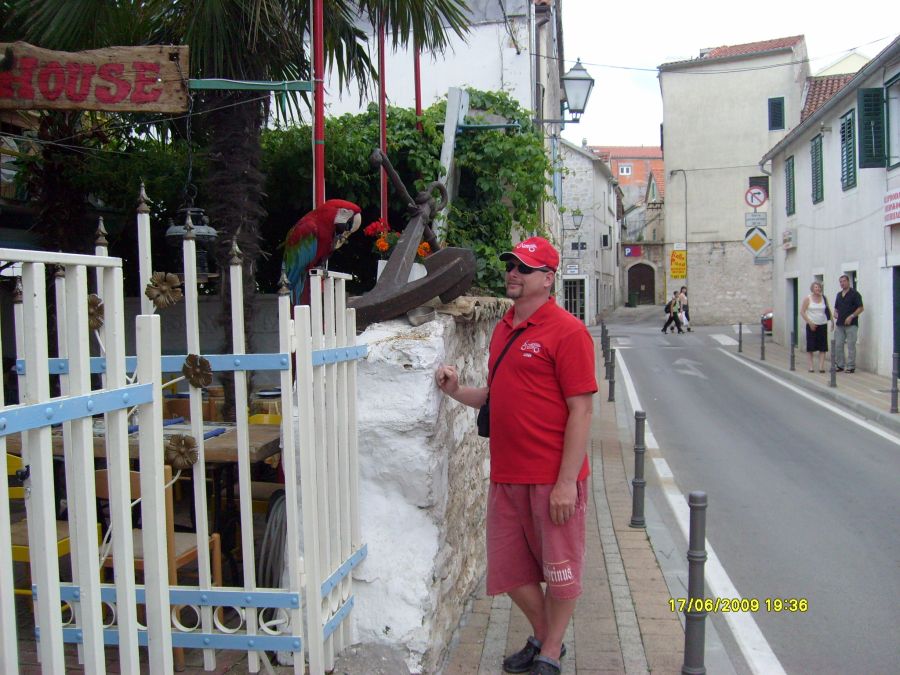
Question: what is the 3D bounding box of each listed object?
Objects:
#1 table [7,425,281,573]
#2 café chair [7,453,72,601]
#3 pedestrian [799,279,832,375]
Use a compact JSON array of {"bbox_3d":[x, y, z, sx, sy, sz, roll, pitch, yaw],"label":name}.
[{"bbox_3d":[-1.867,0.981,5.500,1.800,0.750,0.840,0,3,10],"label":"table"},{"bbox_3d":[-2.035,0.972,4.455,0.450,0.890,0.480,0,3,13],"label":"café chair"},{"bbox_3d":[6.636,-0.190,16.500,0.570,1.650,0.350,0,3,24],"label":"pedestrian"}]

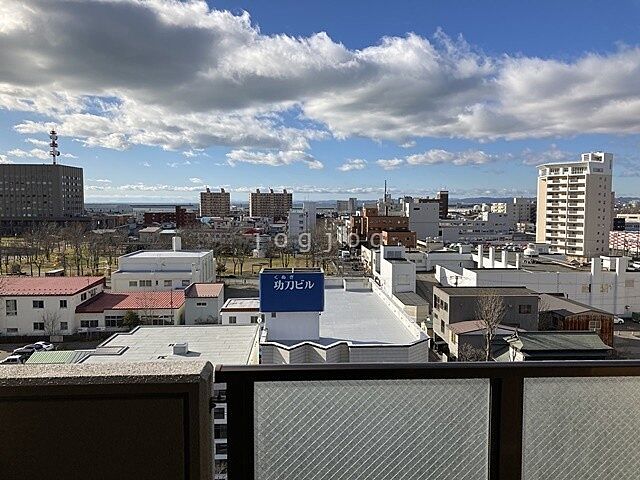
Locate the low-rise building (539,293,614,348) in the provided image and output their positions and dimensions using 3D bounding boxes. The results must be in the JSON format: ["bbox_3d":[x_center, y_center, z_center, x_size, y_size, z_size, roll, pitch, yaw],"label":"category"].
[{"bbox_3d":[38.780,12.715,82.307,7.600,6.100,14.200,0,4,-3],"label":"low-rise building"}]

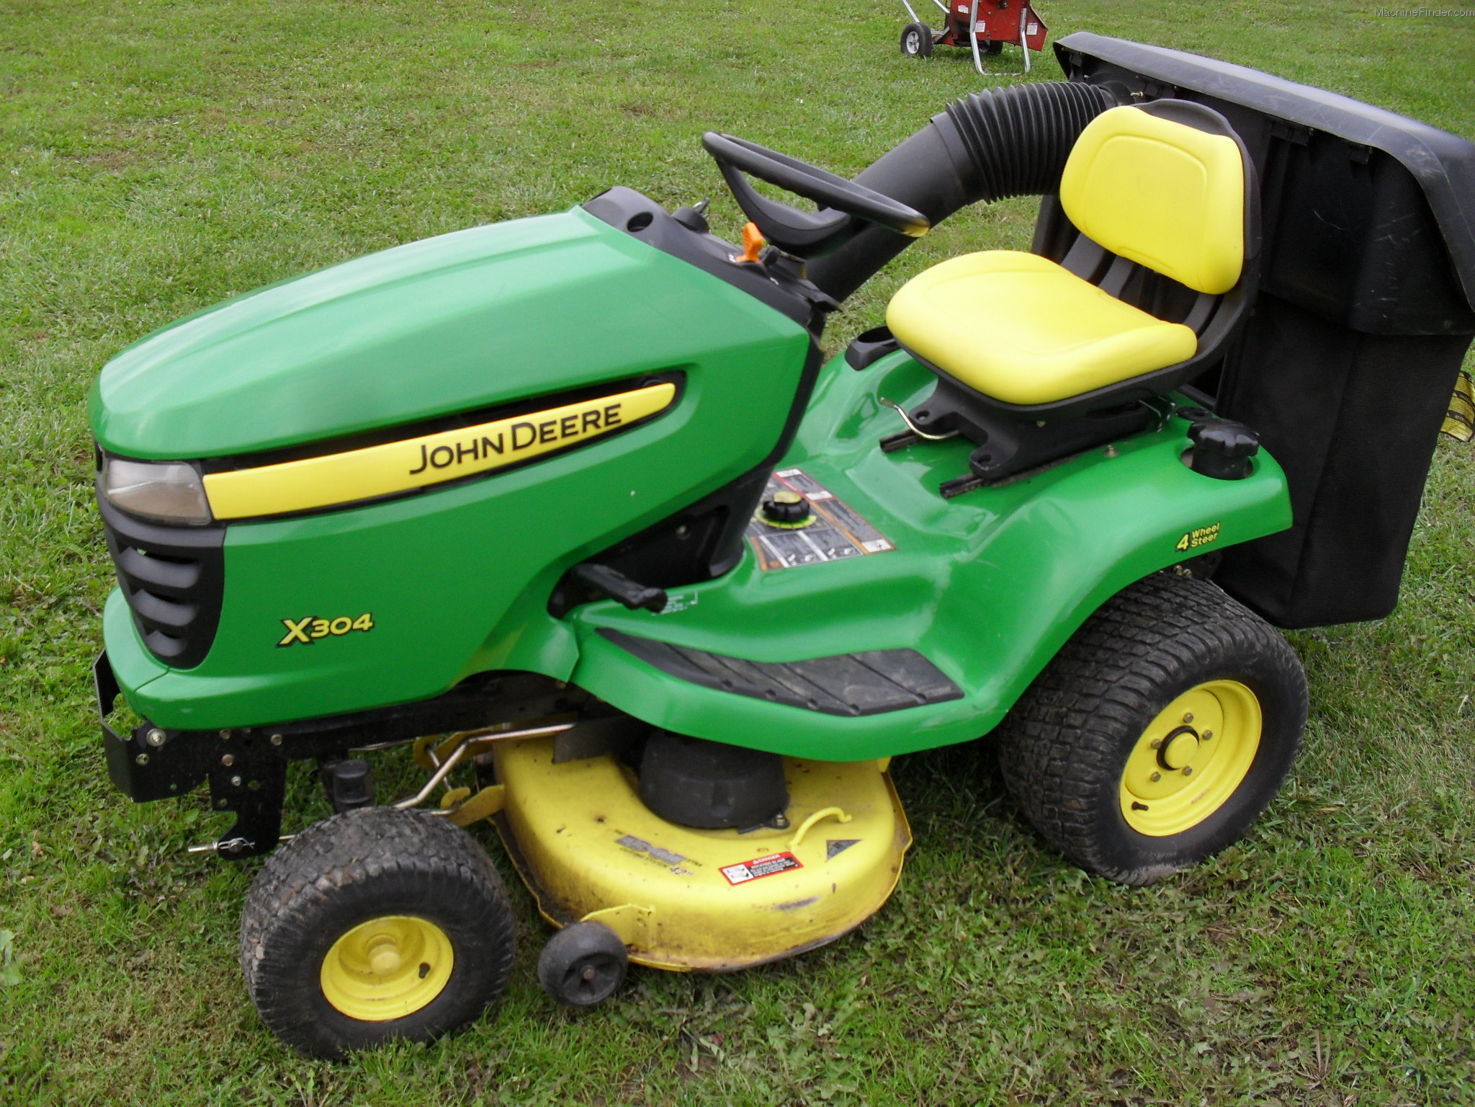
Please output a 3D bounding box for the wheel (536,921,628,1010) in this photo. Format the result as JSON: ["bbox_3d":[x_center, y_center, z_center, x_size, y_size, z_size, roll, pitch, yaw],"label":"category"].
[{"bbox_3d":[-0.224,0.600,2.185,0.126,0.126,0.056,-10,29,-19],"label":"wheel"}]

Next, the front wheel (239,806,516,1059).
[{"bbox_3d":[-0.495,0.533,2.077,0.370,0.370,0.156,-9,29,-18],"label":"front wheel"}]

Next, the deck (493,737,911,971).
[{"bbox_3d":[-0.159,0.286,2.601,0.640,0.210,1.100,-11,30,-21],"label":"deck"}]

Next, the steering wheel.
[{"bbox_3d":[0.106,-0.517,2.235,0.364,0.105,0.364,20,17,-6],"label":"steering wheel"}]

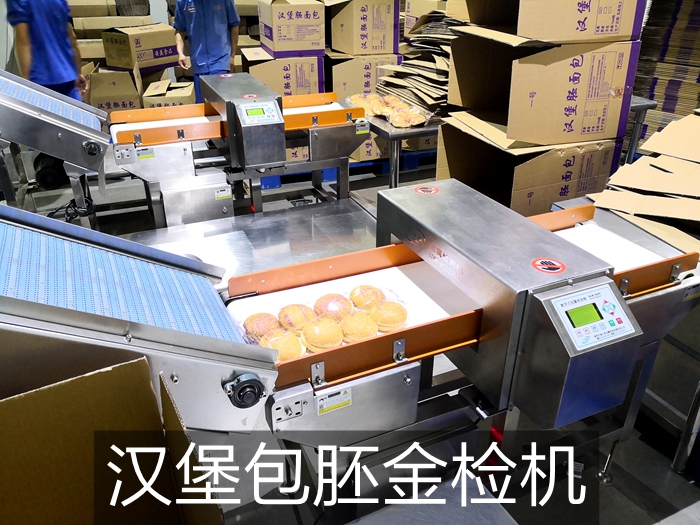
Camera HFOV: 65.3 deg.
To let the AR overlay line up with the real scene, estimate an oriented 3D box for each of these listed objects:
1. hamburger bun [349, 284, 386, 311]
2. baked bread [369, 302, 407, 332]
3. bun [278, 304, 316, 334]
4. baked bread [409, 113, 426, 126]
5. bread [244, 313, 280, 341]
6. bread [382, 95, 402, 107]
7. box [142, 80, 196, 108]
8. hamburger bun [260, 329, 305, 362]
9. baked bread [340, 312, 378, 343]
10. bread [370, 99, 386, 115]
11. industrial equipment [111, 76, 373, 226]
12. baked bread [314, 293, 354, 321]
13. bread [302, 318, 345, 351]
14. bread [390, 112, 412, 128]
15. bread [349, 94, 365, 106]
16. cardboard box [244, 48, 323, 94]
[{"bbox_3d":[0.050,0.090,1.487,0.098,0.050,0.098,-1,28,0],"label":"hamburger bun"},{"bbox_3d":[0.101,0.137,1.395,0.093,0.053,0.093,-1,28,0],"label":"baked bread"},{"bbox_3d":[-0.133,0.144,1.386,0.096,0.054,0.096,-1,28,0],"label":"bun"},{"bbox_3d":[0.380,-0.799,3.058,0.100,0.055,0.100,-1,28,0],"label":"baked bread"},{"bbox_3d":[-0.217,0.165,1.363,0.097,0.050,0.097,1,29,0],"label":"bread"},{"bbox_3d":[0.249,-0.949,3.197,0.100,0.055,0.100,-1,28,0],"label":"bread"},{"bbox_3d":[-1.772,-1.551,5.463,0.430,0.379,0.632,-5,29,-11],"label":"box"},{"bbox_3d":[-0.160,0.200,1.300,0.097,0.050,0.097,1,29,0],"label":"hamburger bun"},{"bbox_3d":[0.024,0.158,1.357,0.094,0.052,0.094,-1,28,0],"label":"baked bread"},{"bbox_3d":[0.179,-0.979,3.425,0.097,0.050,0.097,-12,31,-22],"label":"bread"},{"bbox_3d":[-0.587,-0.481,3.200,1.397,1.037,0.812,-12,31,-22],"label":"industrial equipment"},{"bbox_3d":[-0.040,0.115,1.442,0.105,0.050,0.105,-1,28,0],"label":"baked bread"},{"bbox_3d":[-0.068,0.179,1.341,0.097,0.050,0.097,1,29,0],"label":"bread"},{"bbox_3d":[0.296,-0.816,3.139,0.097,0.050,0.097,-12,31,-22],"label":"bread"},{"bbox_3d":[0.042,-1.051,3.554,0.097,0.050,0.097,1,29,0],"label":"bread"},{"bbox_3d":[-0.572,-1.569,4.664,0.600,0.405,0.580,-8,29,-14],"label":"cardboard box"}]

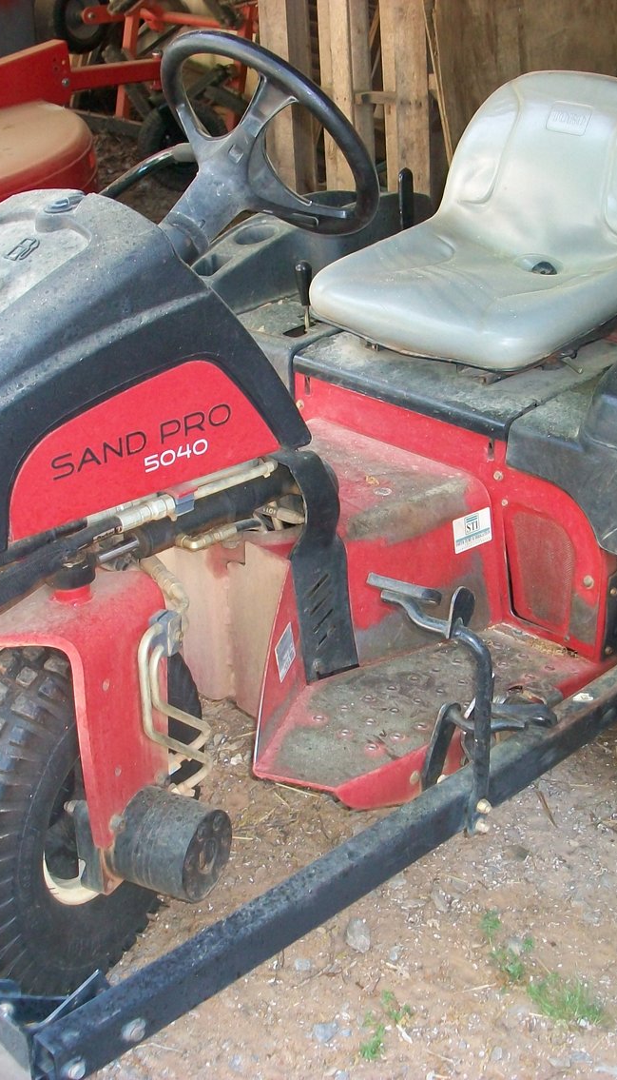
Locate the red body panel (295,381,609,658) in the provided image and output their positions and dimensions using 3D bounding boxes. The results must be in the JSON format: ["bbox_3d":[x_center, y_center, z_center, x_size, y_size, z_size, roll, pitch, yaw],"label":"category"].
[{"bbox_3d":[0.116,-0.027,2.210,0.690,0.320,0.240,21,32,39],"label":"red body panel"}]

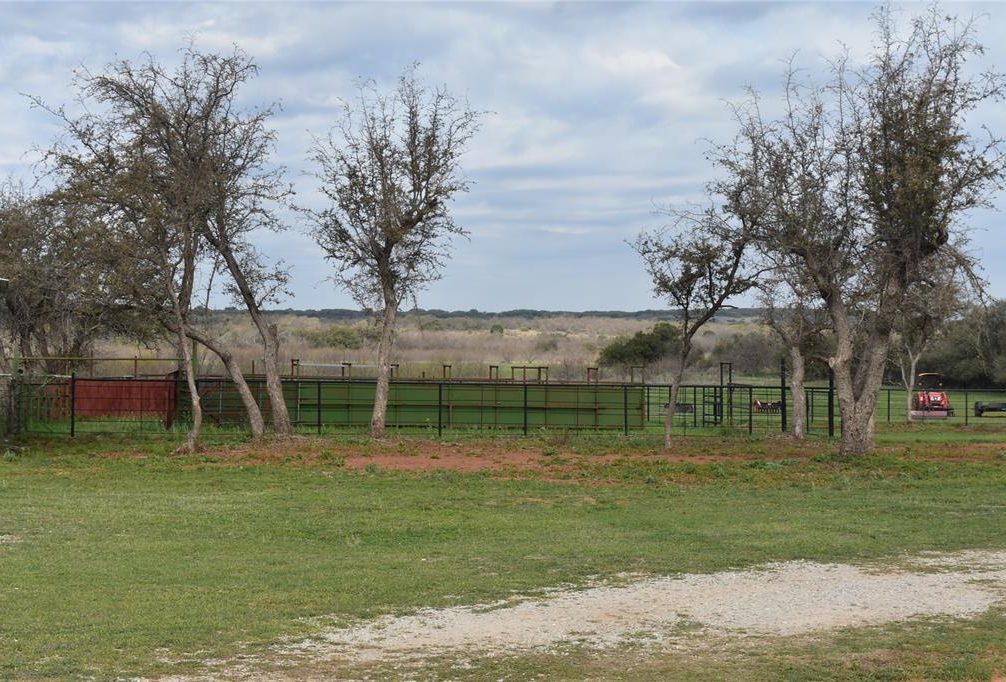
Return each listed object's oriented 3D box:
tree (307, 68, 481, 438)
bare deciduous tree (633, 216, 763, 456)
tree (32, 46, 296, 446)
[{"bbox_3d":[-2.729,-2.201,51.500,4.380,9.310,4.160,0,1,0],"label":"tree"},{"bbox_3d":[4.750,-0.256,50.000,3.130,5.860,2.970,0,1,0],"label":"bare deciduous tree"},{"bbox_3d":[-7.960,-2.216,48.000,6.190,9.380,5.260,0,1,0],"label":"tree"}]

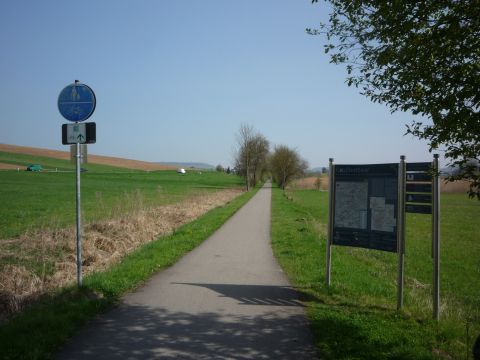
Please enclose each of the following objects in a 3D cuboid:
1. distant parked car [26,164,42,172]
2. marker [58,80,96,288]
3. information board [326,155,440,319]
[{"bbox_3d":[-53.200,-2.950,115.000,1.750,1.600,4.100,0,0,35],"label":"distant parked car"},{"bbox_3d":[-2.590,0.060,7.100,0.610,3.300,0.140,0,0,2],"label":"marker"},{"bbox_3d":[1.880,0.680,6.100,0.100,2.000,1.870,0,0,-33],"label":"information board"}]

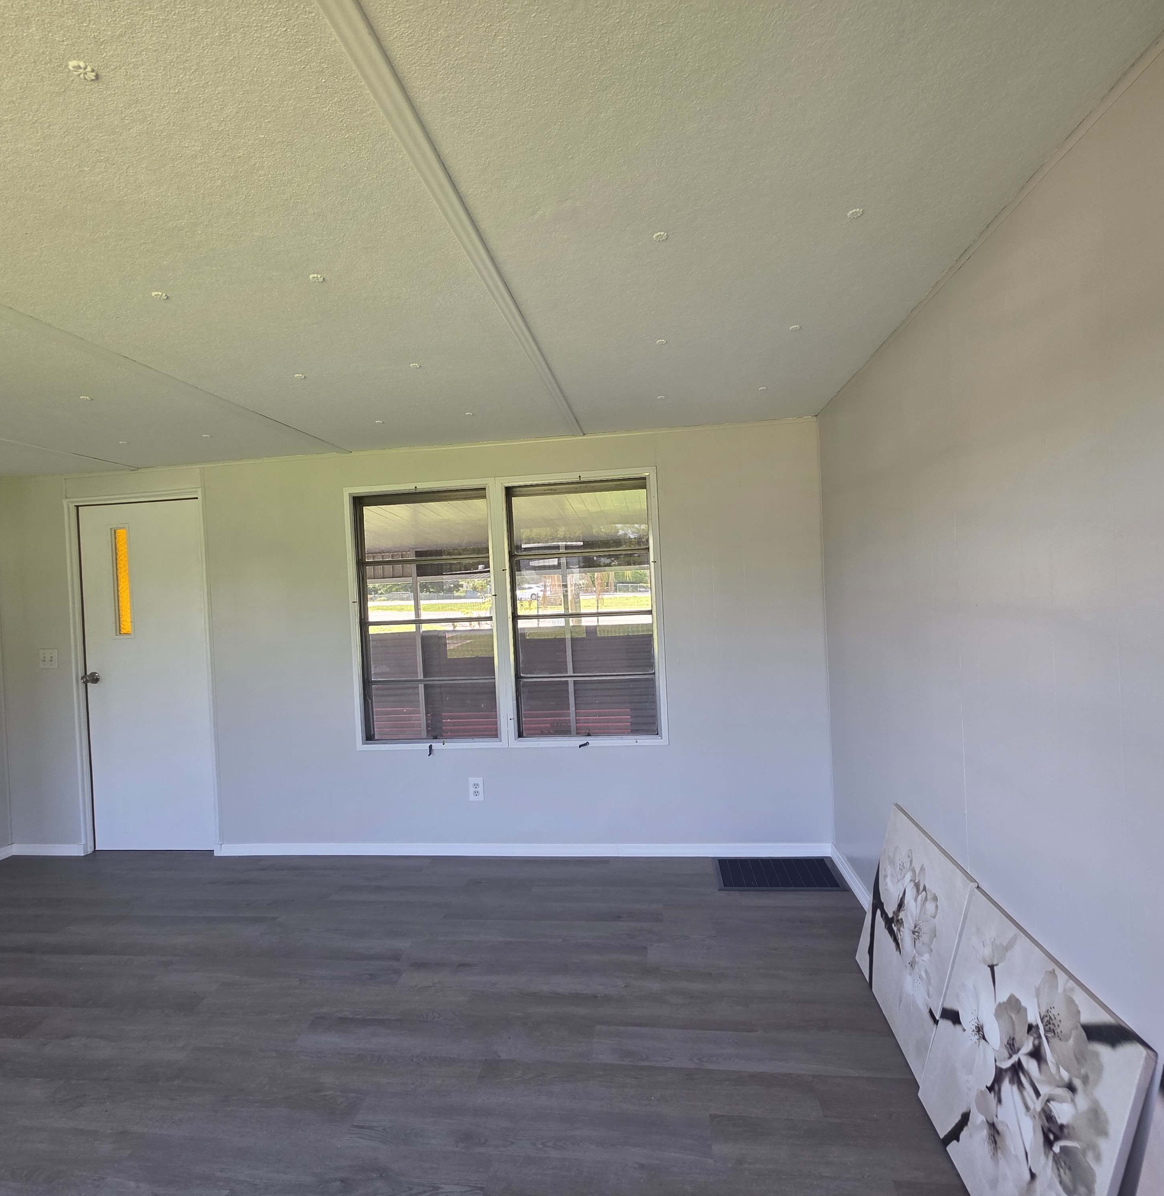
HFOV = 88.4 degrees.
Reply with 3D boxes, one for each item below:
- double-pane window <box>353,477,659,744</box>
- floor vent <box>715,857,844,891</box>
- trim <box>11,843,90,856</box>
[{"bbox_3d":[-0.405,0.079,3.050,1.575,1.331,0.080,-3,1,7],"label":"double-pane window"},{"bbox_3d":[0.886,1.248,2.728,0.545,0.015,0.315,-3,1,7],"label":"floor vent"},{"bbox_3d":[-3.021,1.431,3.403,0.481,0.068,0.015,-3,1,7],"label":"trim"}]

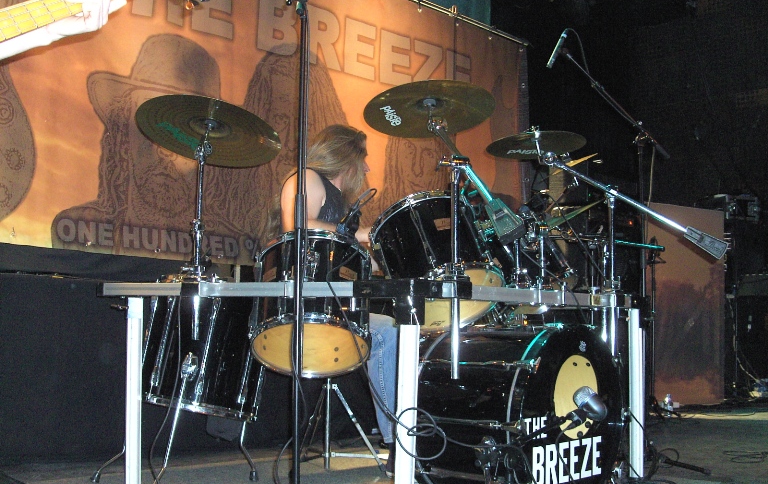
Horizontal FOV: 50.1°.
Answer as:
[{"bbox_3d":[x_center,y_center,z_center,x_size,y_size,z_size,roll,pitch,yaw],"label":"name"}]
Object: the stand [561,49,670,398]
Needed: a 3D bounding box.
[{"bbox_3d":[1.020,0.016,3.500,0.580,1.700,0.450,2,-5,-17],"label":"stand"}]

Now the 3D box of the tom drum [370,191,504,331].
[{"bbox_3d":[0.177,0.070,2.730,0.375,0.305,0.375,-18,-39,0],"label":"tom drum"}]

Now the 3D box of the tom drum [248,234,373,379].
[{"bbox_3d":[-0.242,0.214,2.795,0.385,0.345,0.385,-1,-36,0],"label":"tom drum"}]

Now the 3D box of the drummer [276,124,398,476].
[{"bbox_3d":[-0.130,0.225,3.270,0.700,1.370,0.560,-1,-5,23],"label":"drummer"}]

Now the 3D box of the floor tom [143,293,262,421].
[{"bbox_3d":[-0.615,0.380,2.930,0.430,0.440,0.430,11,-14,0],"label":"floor tom"}]

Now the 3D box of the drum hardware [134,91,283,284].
[{"bbox_3d":[-0.575,-0.178,2.690,0.480,0.610,0.450,1,-5,0],"label":"drum hardware"}]

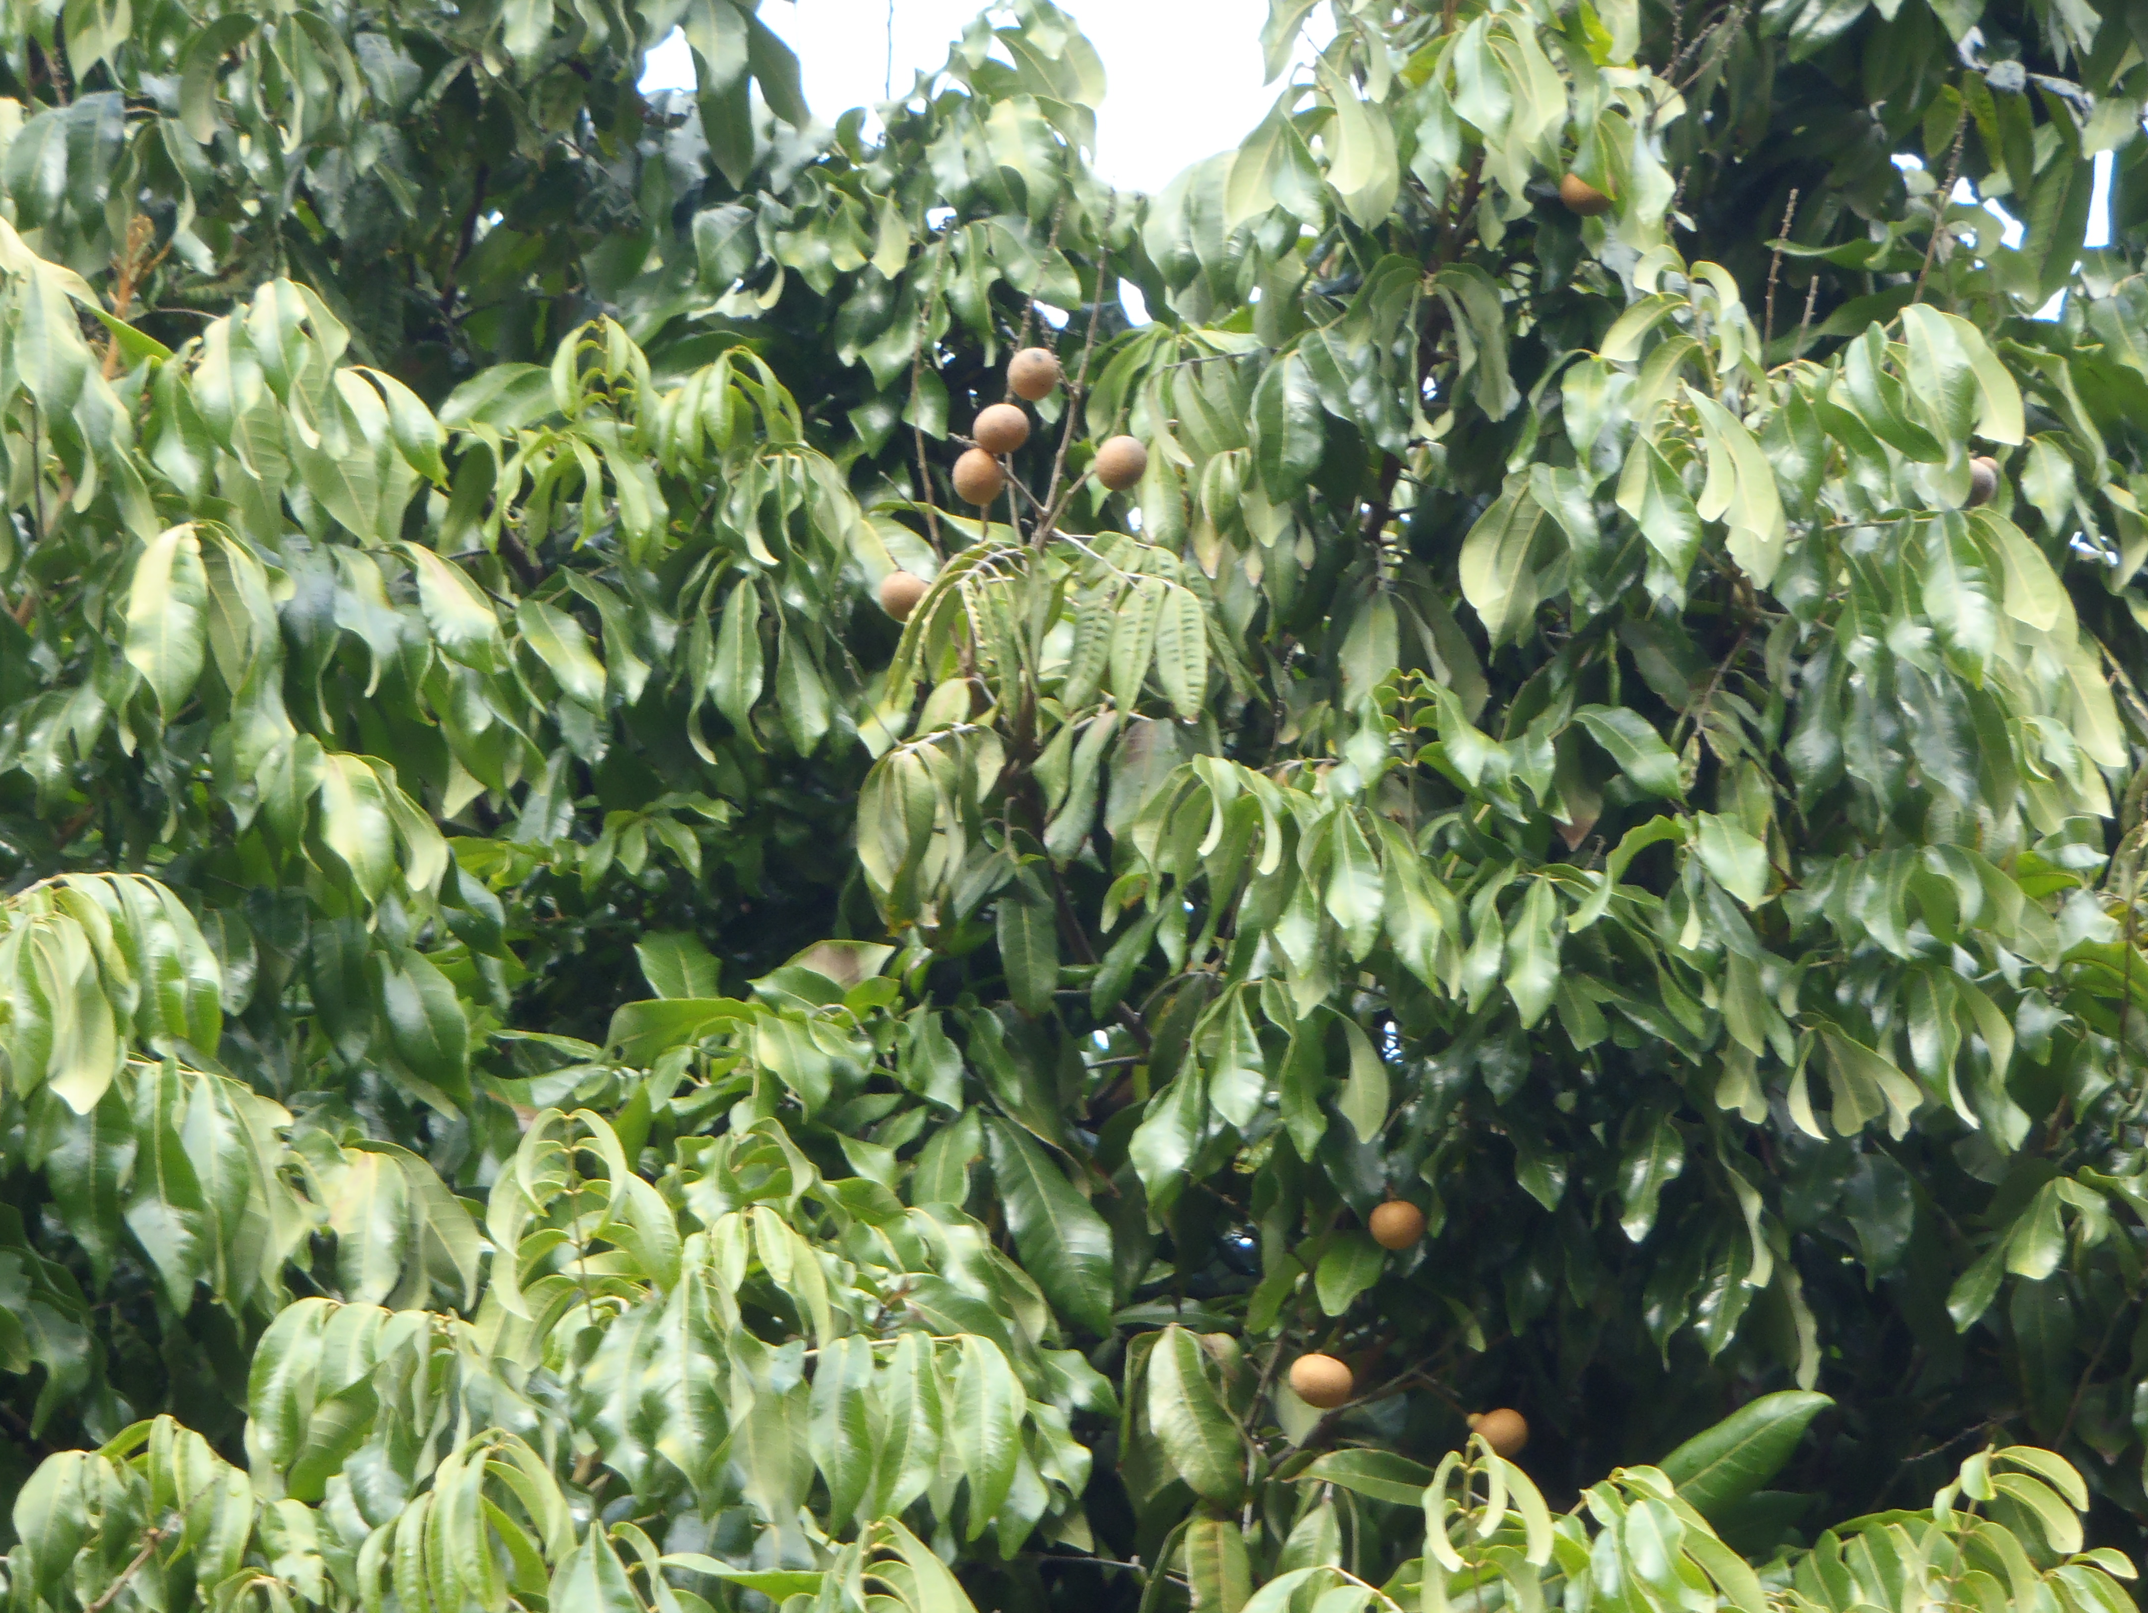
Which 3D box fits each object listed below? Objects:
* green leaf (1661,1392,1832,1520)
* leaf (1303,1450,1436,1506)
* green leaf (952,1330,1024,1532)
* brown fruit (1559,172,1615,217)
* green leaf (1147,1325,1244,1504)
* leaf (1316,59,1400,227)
[{"bbox_3d":[0.340,0.334,4.450,0.113,0.039,0.025,-35,0,-5],"label":"green leaf"},{"bbox_3d":[0.153,0.347,4.500,0.078,0.031,0.020,6,-33,0],"label":"leaf"},{"bbox_3d":[-0.043,0.314,4.350,0.036,0.101,0.022,0,-8,-11],"label":"green leaf"},{"bbox_3d":[0.271,-0.326,4.600,0.029,0.028,0.029,0,-12,0],"label":"brown fruit"},{"bbox_3d":[0.063,0.314,4.500,0.042,0.096,0.020,-20,-5,11],"label":"green leaf"},{"bbox_3d":[0.155,-0.362,4.750,0.041,0.092,0.025,-15,-5,11],"label":"leaf"}]

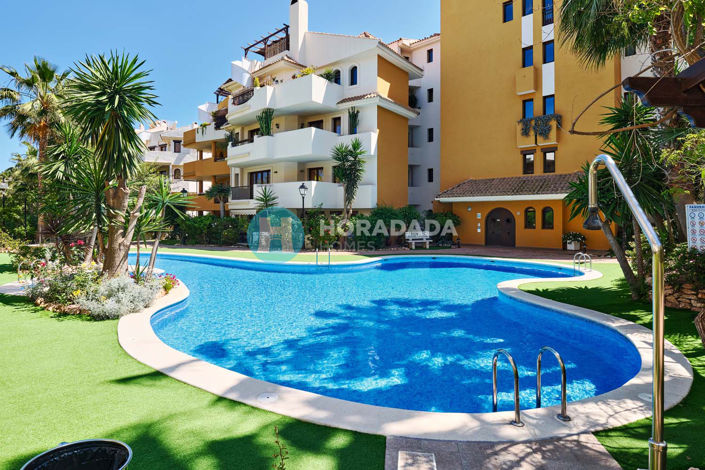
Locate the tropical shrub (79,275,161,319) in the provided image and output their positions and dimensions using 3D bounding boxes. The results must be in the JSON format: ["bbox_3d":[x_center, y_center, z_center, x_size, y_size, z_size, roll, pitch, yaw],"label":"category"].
[{"bbox_3d":[-4.500,1.170,6.850,1.400,0.620,1.150,-2,3,-33],"label":"tropical shrub"}]

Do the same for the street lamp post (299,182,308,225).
[{"bbox_3d":[-2.447,-0.899,17.600,0.450,3.350,0.450,0,2,0],"label":"street lamp post"}]

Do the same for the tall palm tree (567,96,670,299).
[{"bbox_3d":[5.750,-0.760,7.750,2.000,4.250,1.900,2,3,36],"label":"tall palm tree"}]

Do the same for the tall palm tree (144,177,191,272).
[{"bbox_3d":[-4.700,-0.200,9.000,1.120,2.500,1.100,-1,3,-28],"label":"tall palm tree"}]

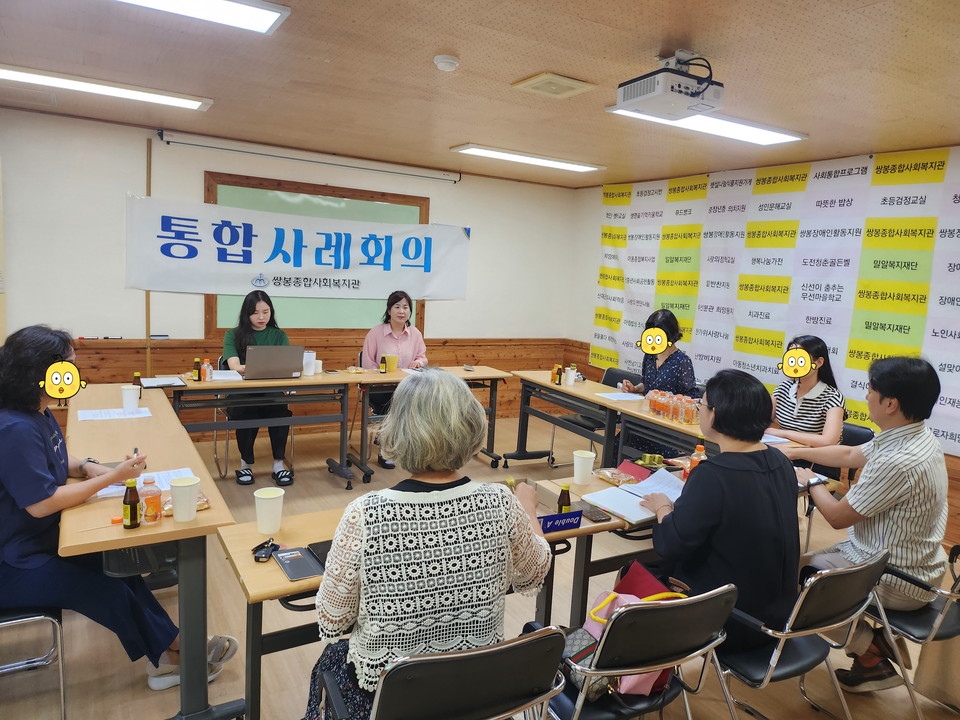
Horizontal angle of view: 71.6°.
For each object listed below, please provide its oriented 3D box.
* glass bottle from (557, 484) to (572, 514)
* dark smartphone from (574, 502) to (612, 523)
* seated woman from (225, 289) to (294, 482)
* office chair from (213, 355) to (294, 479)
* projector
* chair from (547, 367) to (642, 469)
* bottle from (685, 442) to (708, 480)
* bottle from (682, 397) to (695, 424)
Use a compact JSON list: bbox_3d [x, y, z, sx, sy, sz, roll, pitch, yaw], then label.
[{"bbox_3d":[0.276,0.467,2.168,0.045,0.130,0.045,3,8,0],"label":"glass bottle"},{"bbox_3d":[0.372,0.509,2.231,0.075,0.009,0.162,0,9,-23],"label":"dark smartphone"},{"bbox_3d":[-1.486,0.166,4.468,0.460,1.240,0.610,-1,9,-28],"label":"seated woman"},{"bbox_3d":[-1.645,0.366,4.828,0.520,0.780,0.600,-1,9,-30],"label":"office chair"},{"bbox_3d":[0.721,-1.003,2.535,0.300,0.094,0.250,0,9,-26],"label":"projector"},{"bbox_3d":[0.882,0.474,4.932,0.540,0.800,0.510,-1,10,-32],"label":"chair"},{"bbox_3d":[0.904,0.422,2.749,0.060,0.134,0.060,-1,9,-30],"label":"bottle"},{"bbox_3d":[1.185,0.296,3.778,0.060,0.134,0.060,-1,9,-30],"label":"bottle"}]

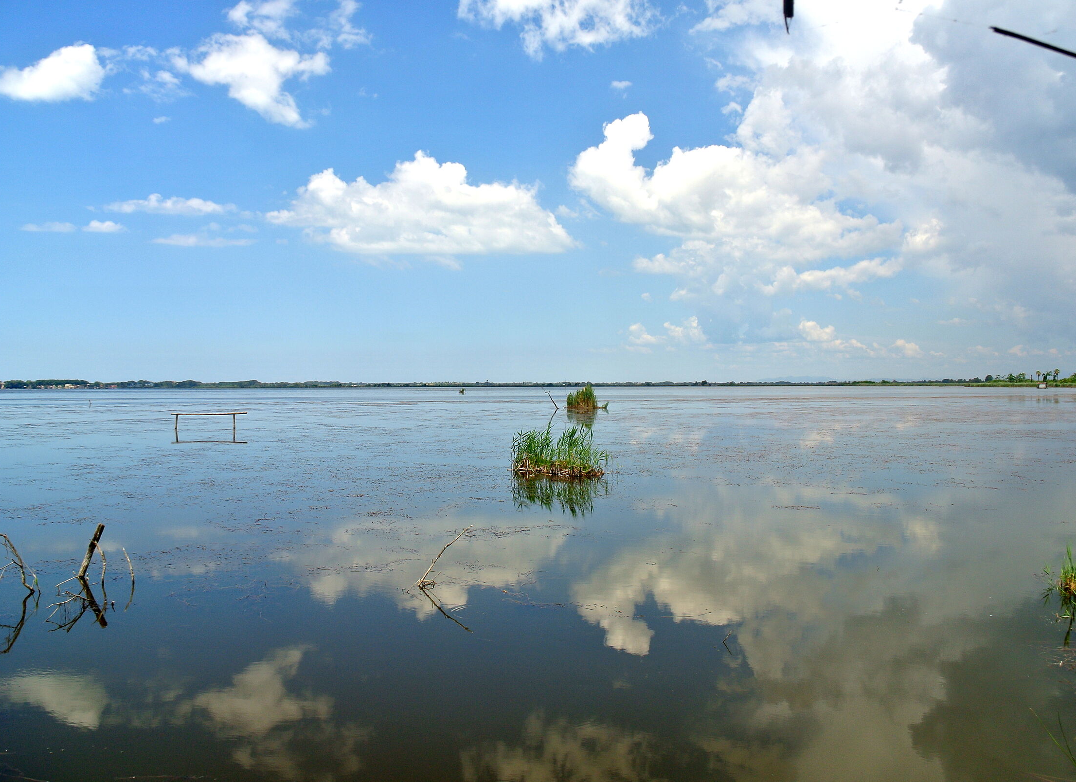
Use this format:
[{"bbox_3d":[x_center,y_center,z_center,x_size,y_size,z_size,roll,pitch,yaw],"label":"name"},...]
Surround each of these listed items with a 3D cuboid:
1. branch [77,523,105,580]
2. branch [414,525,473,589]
[{"bbox_3d":[-5.049,1.806,9.918,0.085,0.641,0.085,21,-3,-22],"label":"branch"},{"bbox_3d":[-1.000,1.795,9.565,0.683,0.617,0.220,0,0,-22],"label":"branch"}]

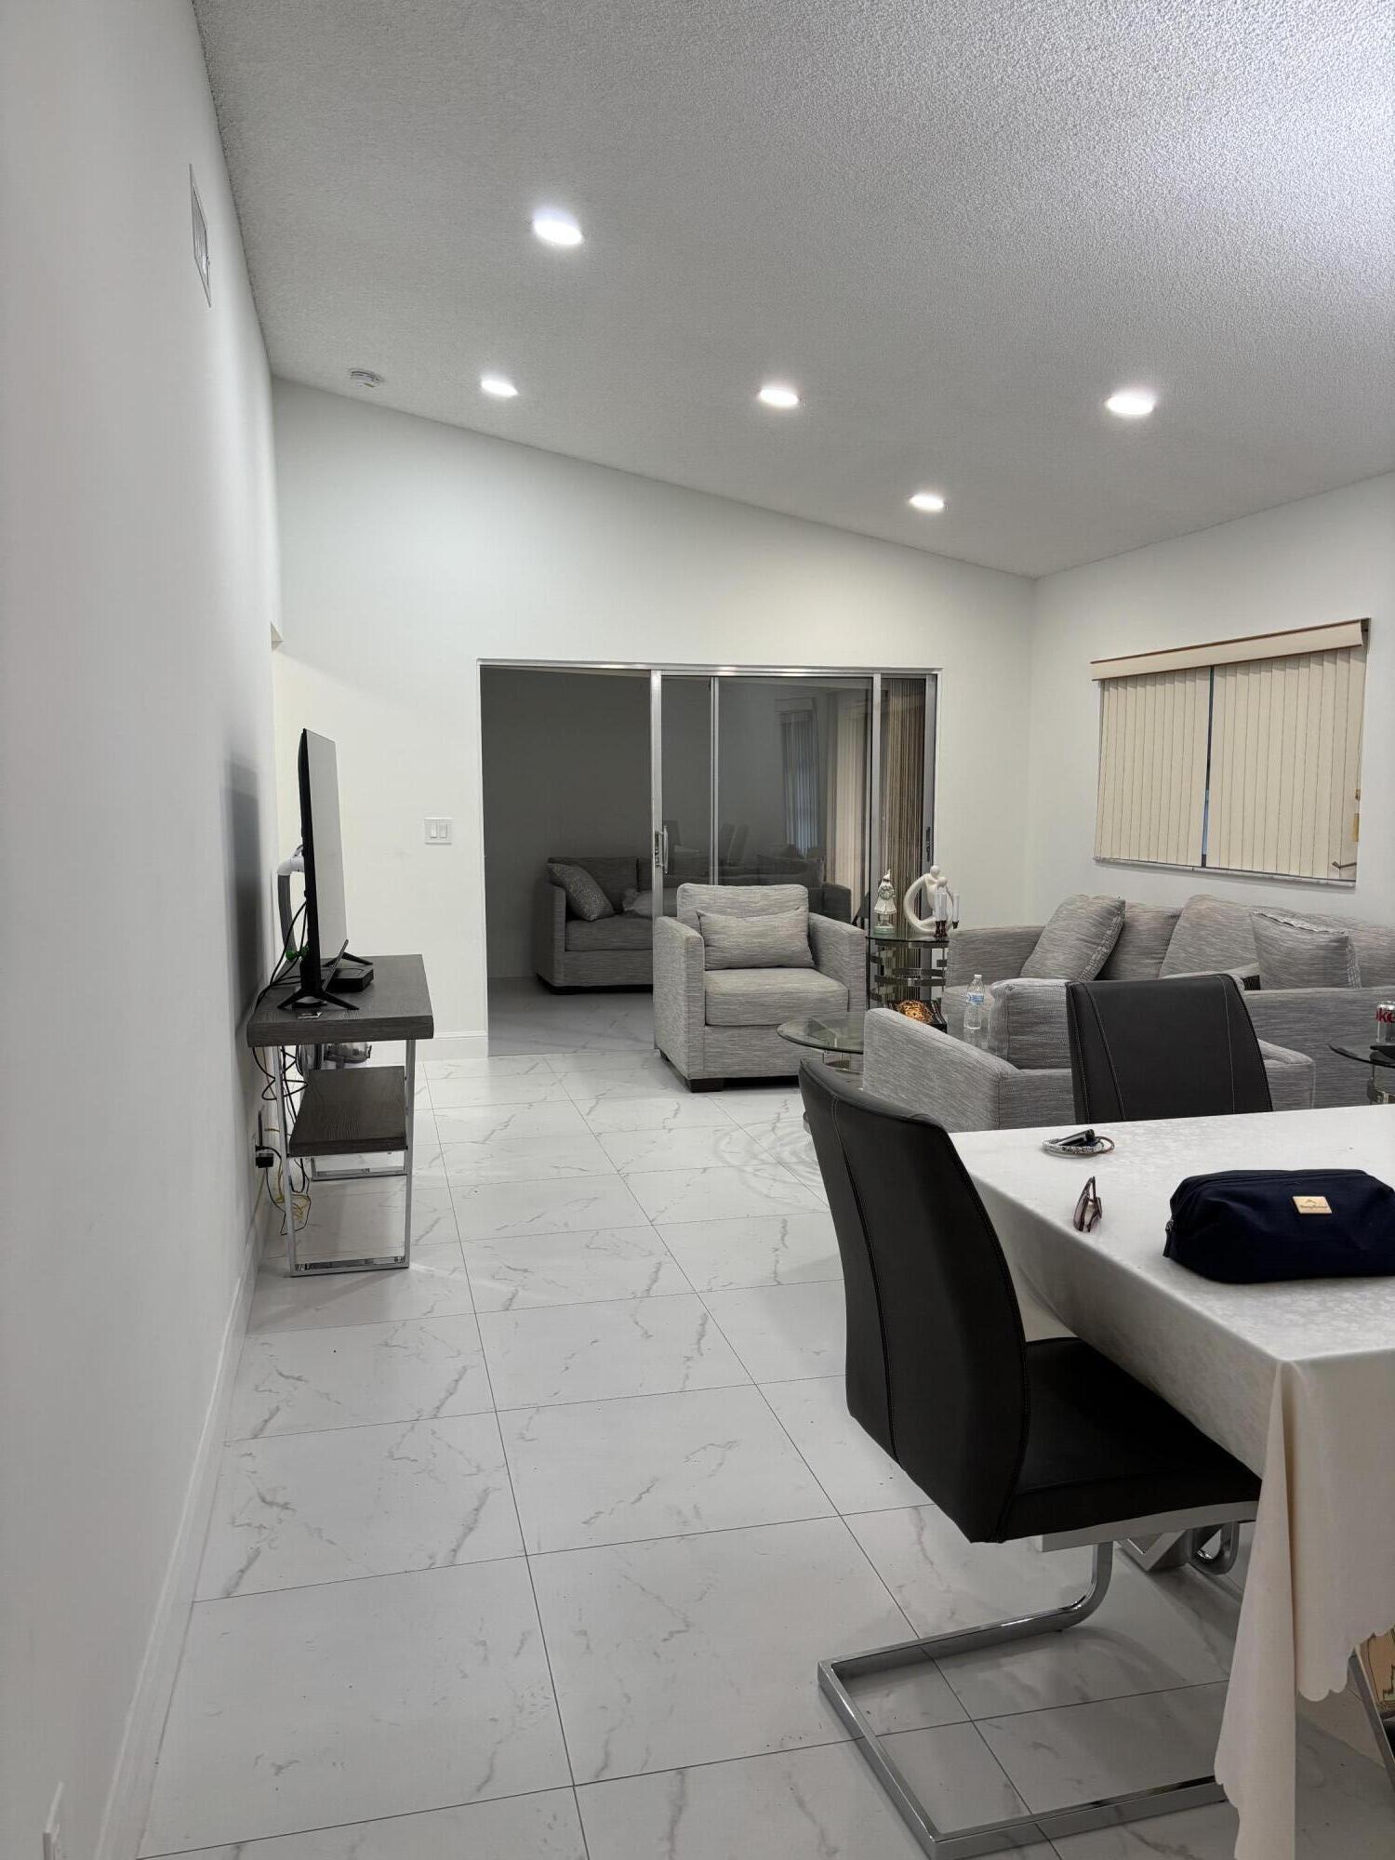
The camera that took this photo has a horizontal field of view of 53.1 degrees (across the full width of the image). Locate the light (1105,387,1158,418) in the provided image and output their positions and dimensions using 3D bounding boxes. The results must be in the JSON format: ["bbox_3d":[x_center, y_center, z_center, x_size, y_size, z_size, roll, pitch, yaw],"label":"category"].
[{"bbox_3d":[1.490,-1.804,4.804,0.172,0.020,0.172,10,4,-14],"label":"light"}]

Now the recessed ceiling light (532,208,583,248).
[{"bbox_3d":[-0.434,-2.184,4.374,0.160,0.030,0.160,10,3,-14],"label":"recessed ceiling light"}]

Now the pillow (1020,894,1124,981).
[{"bbox_3d":[1.733,0.060,6.422,0.170,0.450,0.440,23,-4,-24],"label":"pillow"}]

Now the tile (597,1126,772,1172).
[{"bbox_3d":[-0.049,0.849,5.388,0.605,0.012,0.605,-2,6,-13],"label":"tile"}]

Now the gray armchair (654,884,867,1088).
[{"bbox_3d":[0.290,0.240,6.814,0.870,0.900,0.860,-1,6,-11],"label":"gray armchair"}]

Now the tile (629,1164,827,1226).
[{"bbox_3d":[0.088,0.911,4.819,0.606,0.010,0.604,-2,6,-13],"label":"tile"}]

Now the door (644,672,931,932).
[{"bbox_3d":[0.528,-0.392,7.558,1.609,2.000,0.100,-2,6,-13],"label":"door"}]

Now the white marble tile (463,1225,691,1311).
[{"bbox_3d":[-0.362,0.987,4.079,0.605,0.012,0.605,-2,6,-13],"label":"white marble tile"}]

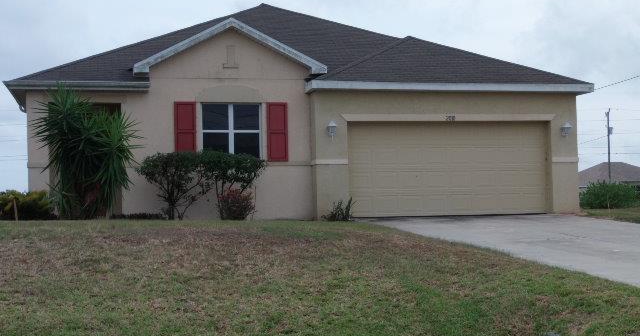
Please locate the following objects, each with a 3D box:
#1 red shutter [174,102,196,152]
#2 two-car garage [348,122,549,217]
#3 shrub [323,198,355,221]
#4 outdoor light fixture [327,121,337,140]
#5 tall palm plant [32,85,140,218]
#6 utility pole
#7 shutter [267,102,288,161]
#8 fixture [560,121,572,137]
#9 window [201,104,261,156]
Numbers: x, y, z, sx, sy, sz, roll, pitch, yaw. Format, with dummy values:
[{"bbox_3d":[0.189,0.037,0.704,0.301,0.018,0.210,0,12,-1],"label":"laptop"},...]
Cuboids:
[{"bbox_3d":[-2.955,-0.799,19.906,0.479,1.298,0.050,-1,-2,-12],"label":"red shutter"},{"bbox_3d":[2.958,0.017,20.708,4.882,2.162,0.200,-1,-2,-12],"label":"two-car garage"},{"bbox_3d":[0.400,0.909,19.603,0.670,0.490,0.550,-1,-2,-12],"label":"shrub"},{"bbox_3d":[0.256,-0.814,19.936,0.210,0.440,0.220,-1,-2,-12],"label":"outdoor light fixture"},{"bbox_3d":[-4.747,-0.309,18.340,2.000,2.660,1.900,-1,-2,-12],"label":"tall palm plant"},{"bbox_3d":[28.671,-0.916,89.796,0.700,10.000,0.500,-1,-2,-12],"label":"utility pole"},{"bbox_3d":[-0.951,-0.805,20.340,0.494,1.335,0.050,-1,-2,-12],"label":"shutter"},{"bbox_3d":[5.756,-0.910,21.129,0.230,0.380,0.230,-1,-2,-12],"label":"fixture"},{"bbox_3d":[-1.968,-0.815,20.182,1.302,1.278,0.100,-1,-2,-12],"label":"window"}]

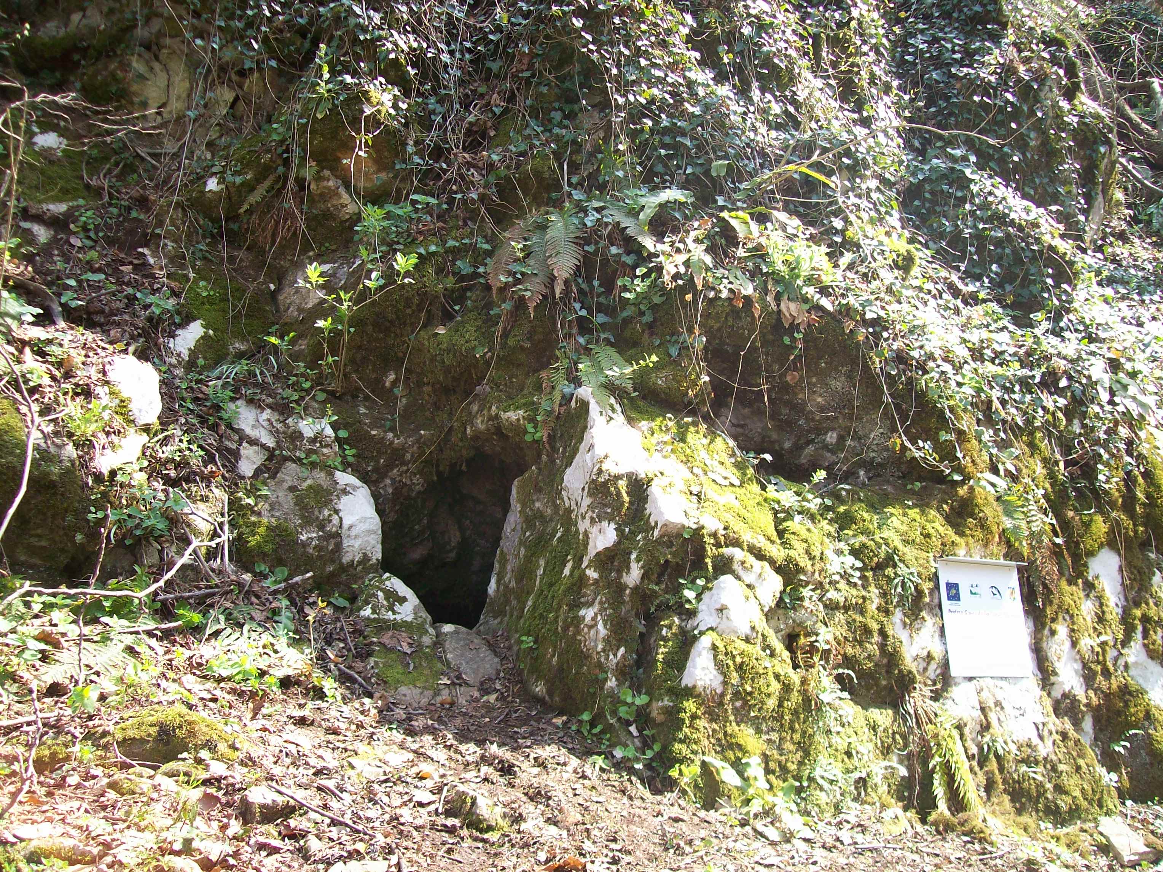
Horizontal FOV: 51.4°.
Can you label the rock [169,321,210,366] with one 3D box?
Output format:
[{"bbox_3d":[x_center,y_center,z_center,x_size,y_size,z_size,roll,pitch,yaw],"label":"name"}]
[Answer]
[{"bbox_3d":[-1.898,-0.450,5.850,0.198,0.213,0.180,0,-2,0],"label":"rock"}]

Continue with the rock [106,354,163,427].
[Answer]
[{"bbox_3d":[-1.883,-0.193,5.100,0.230,0.290,0.240,0,-2,0],"label":"rock"}]

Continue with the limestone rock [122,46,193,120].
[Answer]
[{"bbox_3d":[-2.378,-1.985,6.800,0.398,0.406,0.320,0,-2,0],"label":"limestone rock"}]

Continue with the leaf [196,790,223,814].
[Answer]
[{"bbox_3d":[-1.215,1.194,3.950,0.089,0.062,0.050,0,-2,0],"label":"leaf"}]

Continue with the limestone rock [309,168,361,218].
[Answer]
[{"bbox_3d":[-1.183,-1.165,5.800,0.250,0.240,0.190,-1,2,-15],"label":"limestone rock"}]

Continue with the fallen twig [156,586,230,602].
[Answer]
[{"bbox_3d":[-1.577,0.642,4.900,0.310,0.035,0.035,-9,0,0],"label":"fallen twig"}]

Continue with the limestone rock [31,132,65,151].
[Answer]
[{"bbox_3d":[-2.732,-1.511,6.200,0.175,0.105,0.130,0,2,-10],"label":"limestone rock"}]

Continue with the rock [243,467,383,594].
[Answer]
[{"bbox_3d":[-1.170,0.393,5.200,0.580,0.540,0.480,-1,2,-15],"label":"rock"}]

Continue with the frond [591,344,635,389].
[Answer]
[{"bbox_3d":[0.137,-0.297,5.200,0.191,0.191,0.150,0,-2,0],"label":"frond"}]

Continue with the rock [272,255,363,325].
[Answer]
[{"bbox_3d":[-1.222,-0.675,5.600,0.400,0.310,0.280,0,2,-10],"label":"rock"}]

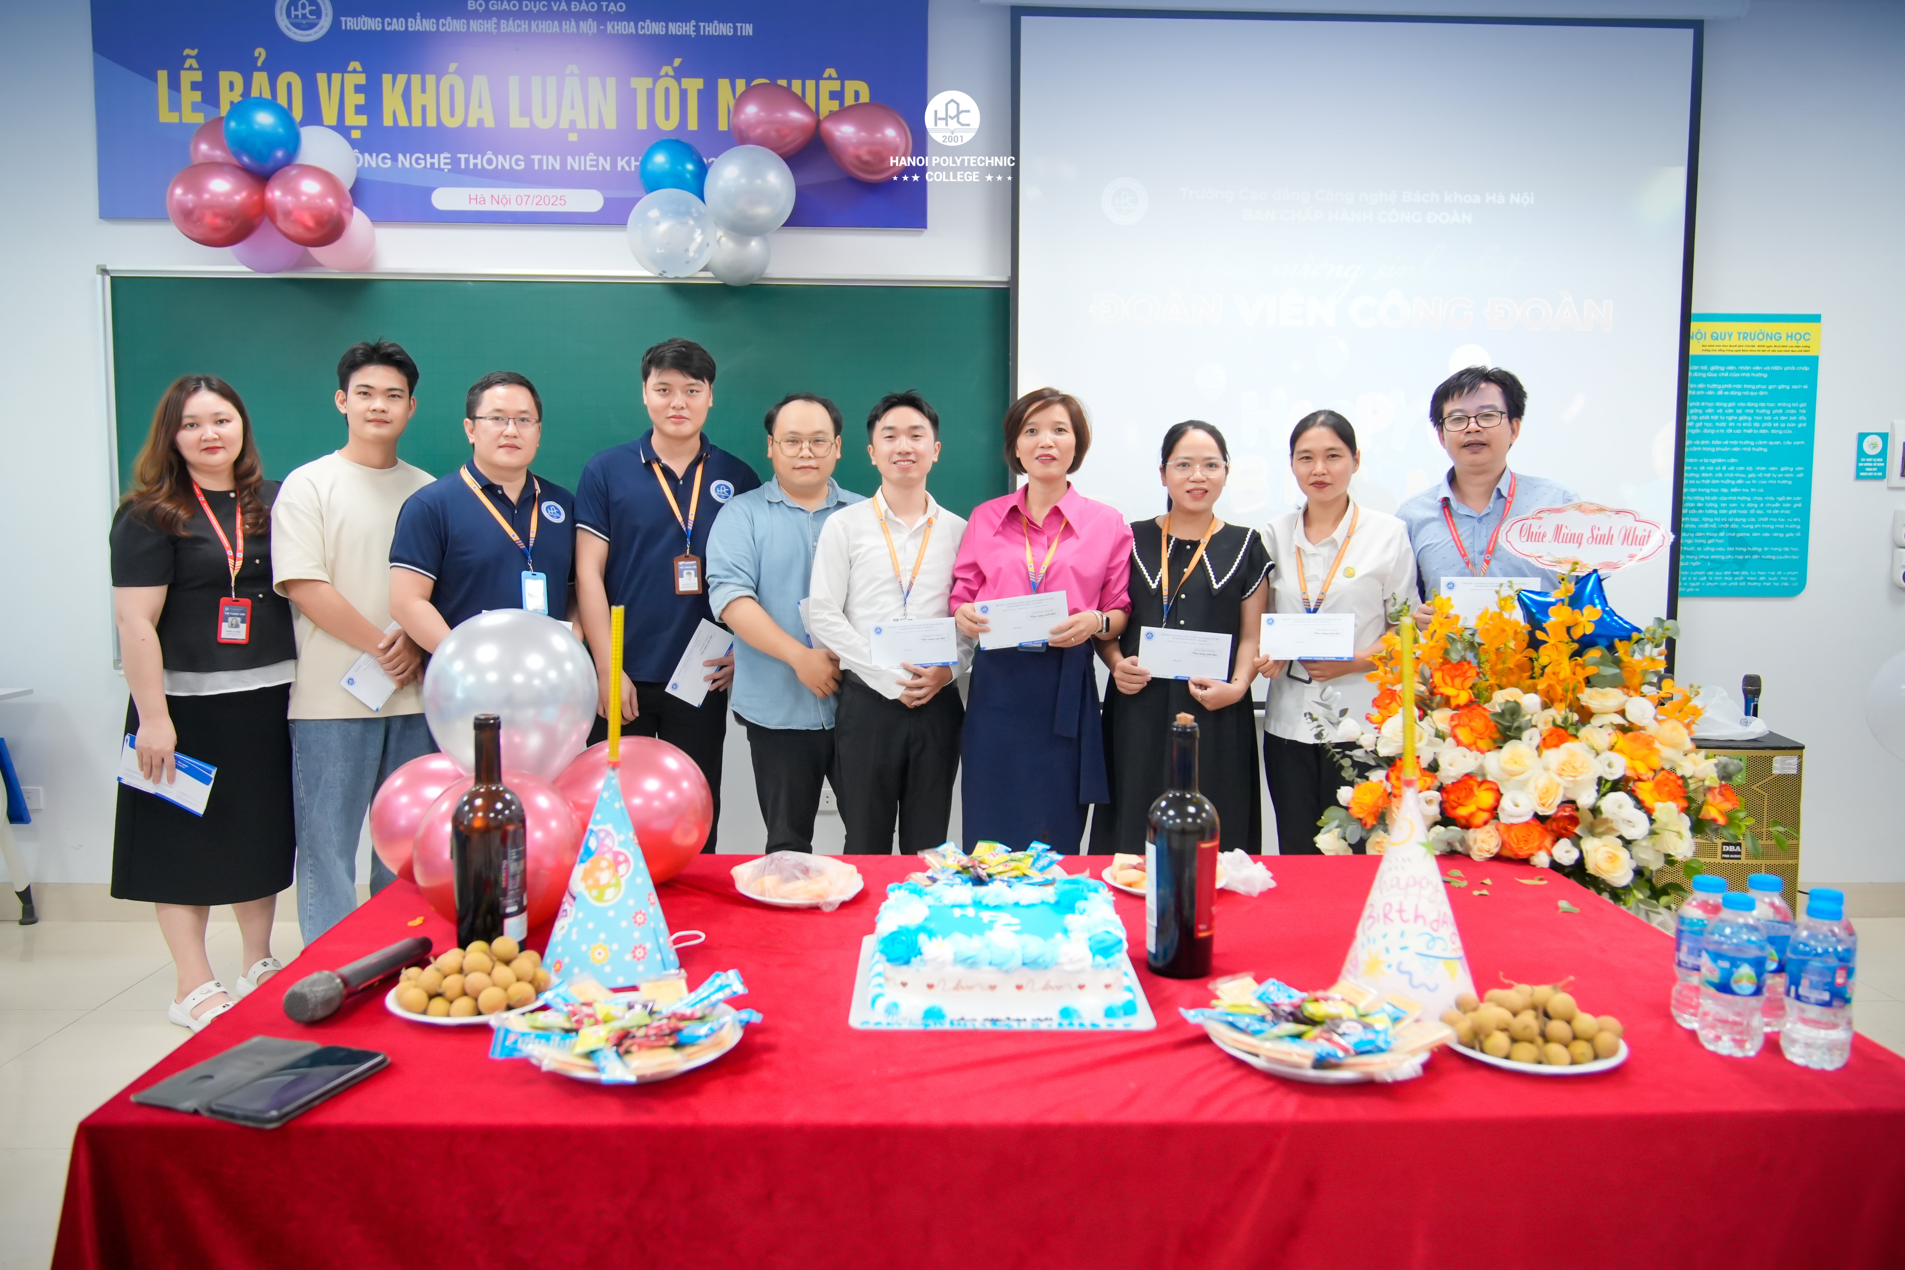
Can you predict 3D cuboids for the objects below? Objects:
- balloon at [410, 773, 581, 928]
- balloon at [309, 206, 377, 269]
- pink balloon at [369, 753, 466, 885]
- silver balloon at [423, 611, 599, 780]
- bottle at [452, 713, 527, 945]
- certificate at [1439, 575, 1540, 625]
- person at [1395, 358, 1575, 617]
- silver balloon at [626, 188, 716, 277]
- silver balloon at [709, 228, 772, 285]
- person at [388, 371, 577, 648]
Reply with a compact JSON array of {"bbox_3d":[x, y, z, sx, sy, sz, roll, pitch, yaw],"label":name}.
[{"bbox_3d":[-0.618,0.292,1.804,0.219,0.218,0.218,0,5,0],"label":"balloon"},{"bbox_3d":[-1.844,-1.206,3.983,0.215,0.225,0.215,0,4,0],"label":"balloon"},{"bbox_3d":[-0.698,0.251,1.800,0.185,0.190,0.190,0,5,0],"label":"pink balloon"},{"bbox_3d":[-0.640,0.099,1.920,0.245,0.275,0.245,0,4,0],"label":"silver balloon"},{"bbox_3d":[-0.565,0.248,1.618,0.083,0.300,0.083,-1,4,-17],"label":"bottle"},{"bbox_3d":[1.209,-0.072,2.970,0.224,0.117,0.004,1,4,9],"label":"certificate"},{"bbox_3d":[1.373,0.152,3.446,0.500,1.676,0.380,3,6,28],"label":"person"},{"bbox_3d":[-0.834,-1.188,3.910,0.260,0.270,0.260,0,5,0],"label":"silver balloon"},{"bbox_3d":[-0.640,-1.136,3.954,0.189,0.184,0.186,0,5,0],"label":"silver balloon"},{"bbox_3d":[-1.165,0.156,3.378,0.520,1.642,0.380,-3,6,-32],"label":"person"}]

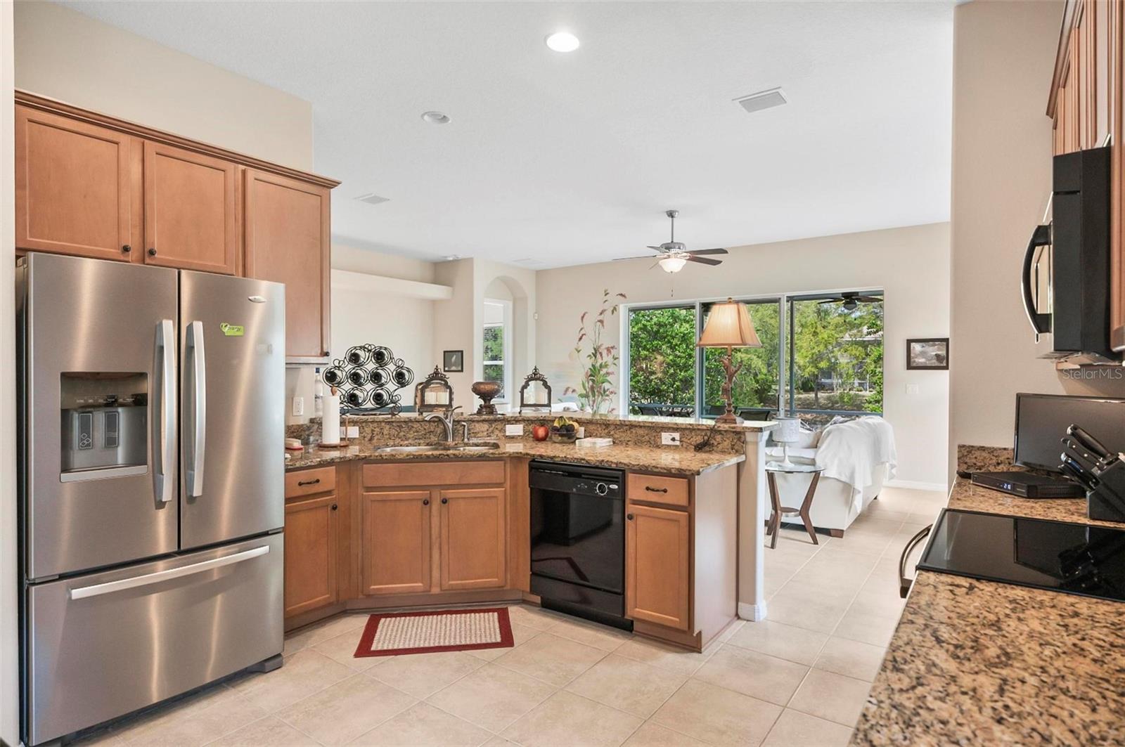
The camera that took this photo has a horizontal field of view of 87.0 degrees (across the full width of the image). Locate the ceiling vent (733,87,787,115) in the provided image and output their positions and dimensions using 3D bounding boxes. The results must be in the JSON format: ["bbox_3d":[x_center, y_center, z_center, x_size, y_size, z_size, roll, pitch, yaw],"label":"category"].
[{"bbox_3d":[1.249,-1.696,3.718,0.288,0.020,0.250,0,0,36],"label":"ceiling vent"}]

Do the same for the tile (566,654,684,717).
[{"bbox_3d":[0.282,1.365,2.600,0.406,0.010,0.406,0,0,36],"label":"tile"}]

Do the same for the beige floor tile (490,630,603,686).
[{"bbox_3d":[-0.050,1.358,2.831,0.408,0.010,0.408,0,0,36],"label":"beige floor tile"}]

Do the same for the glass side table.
[{"bbox_3d":[1.793,1.049,4.736,0.570,0.606,0.570,0,0,36],"label":"glass side table"}]

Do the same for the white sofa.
[{"bbox_3d":[2.615,0.899,5.931,0.919,0.900,2.122,0,0,36],"label":"white sofa"}]

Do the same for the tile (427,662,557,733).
[{"bbox_3d":[-0.294,1.366,2.511,0.406,0.010,0.406,0,0,36],"label":"tile"}]

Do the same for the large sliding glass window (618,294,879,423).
[{"bbox_3d":[2.397,0.143,8.240,3.664,2.420,0.100,0,0,36],"label":"large sliding glass window"}]

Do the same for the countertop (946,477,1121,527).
[{"bbox_3d":[1.823,0.471,2.191,0.640,0.035,0.930,0,0,36],"label":"countertop"}]

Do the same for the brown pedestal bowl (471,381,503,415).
[{"bbox_3d":[-0.531,0.173,4.180,0.220,0.240,0.220,0,0,-9],"label":"brown pedestal bowl"}]

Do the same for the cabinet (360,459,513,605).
[{"bbox_3d":[-0.776,0.925,3.707,0.880,0.860,0.600,0,0,-9],"label":"cabinet"}]

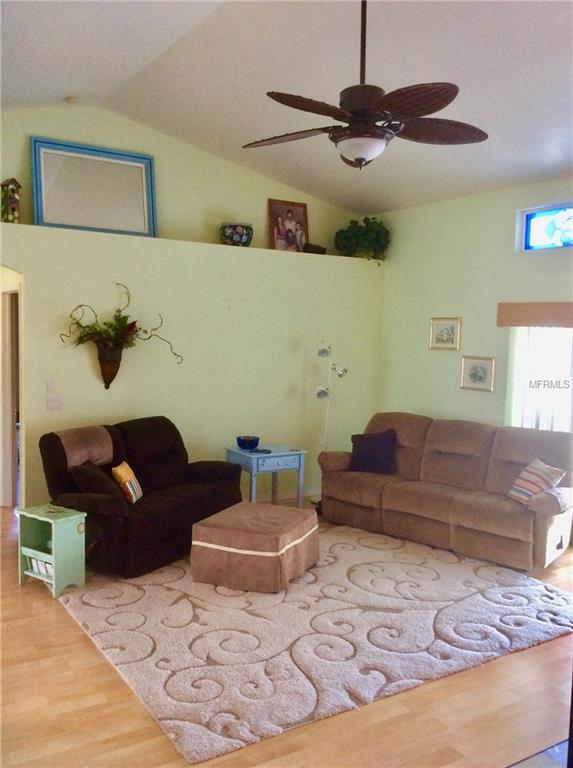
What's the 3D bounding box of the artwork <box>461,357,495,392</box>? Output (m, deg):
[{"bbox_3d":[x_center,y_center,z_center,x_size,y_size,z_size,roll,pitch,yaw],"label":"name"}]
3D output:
[{"bbox_3d":[1.803,-0.089,6.716,0.025,0.323,0.410,-1,5,-32],"label":"artwork"}]

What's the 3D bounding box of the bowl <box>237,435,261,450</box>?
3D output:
[{"bbox_3d":[-0.366,0.572,6.804,0.223,0.100,0.223,2,4,0],"label":"bowl"}]

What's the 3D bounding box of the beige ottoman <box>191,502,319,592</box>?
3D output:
[{"bbox_3d":[-0.203,1.154,5.086,0.665,0.398,0.708,3,5,23],"label":"beige ottoman"}]

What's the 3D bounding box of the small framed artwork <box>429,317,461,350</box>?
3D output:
[{"bbox_3d":[1.576,-0.498,7.073,0.025,0.330,0.427,-1,5,-32],"label":"small framed artwork"}]

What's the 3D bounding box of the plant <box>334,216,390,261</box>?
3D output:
[{"bbox_3d":[0.840,-1.608,7.833,0.546,0.440,0.352,-1,5,-32],"label":"plant"}]

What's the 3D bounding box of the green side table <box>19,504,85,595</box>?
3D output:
[{"bbox_3d":[-1.572,1.110,4.748,0.378,0.502,0.255,4,5,33],"label":"green side table"}]

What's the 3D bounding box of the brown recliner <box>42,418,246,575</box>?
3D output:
[{"bbox_3d":[-1.119,0.821,5.758,0.880,0.950,1.443,4,5,29],"label":"brown recliner"}]

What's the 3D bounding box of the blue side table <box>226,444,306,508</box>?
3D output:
[{"bbox_3d":[-0.197,0.939,6.764,0.618,0.616,0.439,-2,5,-37],"label":"blue side table"}]

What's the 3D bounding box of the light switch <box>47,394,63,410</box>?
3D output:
[{"bbox_3d":[-1.988,0.159,6.083,0.120,0.125,0.010,-1,5,-32],"label":"light switch"}]

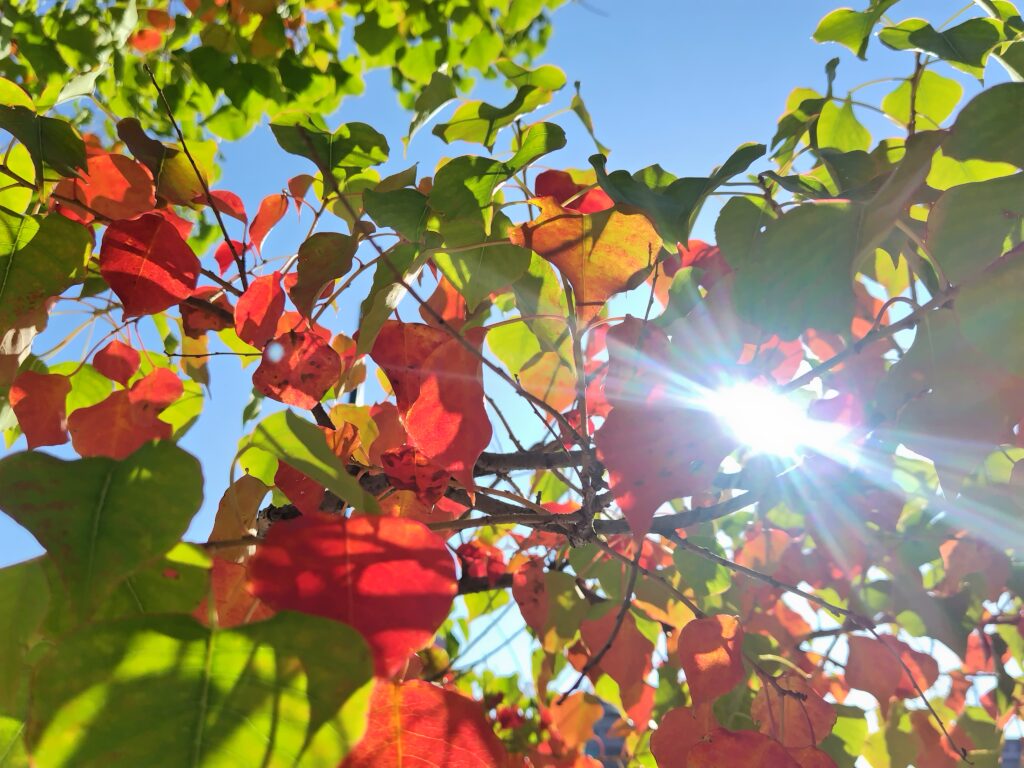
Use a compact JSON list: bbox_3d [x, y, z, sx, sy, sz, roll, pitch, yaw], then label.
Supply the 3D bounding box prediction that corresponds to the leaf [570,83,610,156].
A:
[{"bbox_3d":[0.058,-0.197,0.505,0.015,0.054,0.030,-27,1,16],"label":"leaf"}]

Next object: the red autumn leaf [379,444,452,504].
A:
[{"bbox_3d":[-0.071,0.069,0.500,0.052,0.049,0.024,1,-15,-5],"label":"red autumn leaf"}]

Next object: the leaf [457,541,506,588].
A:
[{"bbox_3d":[-0.027,0.158,0.591,0.047,0.041,0.025,0,-23,-3],"label":"leaf"}]

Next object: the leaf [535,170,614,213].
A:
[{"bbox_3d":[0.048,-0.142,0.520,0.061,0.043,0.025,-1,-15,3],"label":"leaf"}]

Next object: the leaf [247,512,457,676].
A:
[{"bbox_3d":[-0.059,0.078,0.251,0.076,0.058,0.018,-3,-31,-14],"label":"leaf"}]

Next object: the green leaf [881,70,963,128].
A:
[{"bbox_3d":[0.287,-0.198,0.476,0.056,0.043,0.020,0,0,31],"label":"green leaf"}]

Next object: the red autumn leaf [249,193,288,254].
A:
[{"bbox_3d":[-0.181,-0.119,0.507,0.025,0.047,0.022,28,-13,-23],"label":"red autumn leaf"}]

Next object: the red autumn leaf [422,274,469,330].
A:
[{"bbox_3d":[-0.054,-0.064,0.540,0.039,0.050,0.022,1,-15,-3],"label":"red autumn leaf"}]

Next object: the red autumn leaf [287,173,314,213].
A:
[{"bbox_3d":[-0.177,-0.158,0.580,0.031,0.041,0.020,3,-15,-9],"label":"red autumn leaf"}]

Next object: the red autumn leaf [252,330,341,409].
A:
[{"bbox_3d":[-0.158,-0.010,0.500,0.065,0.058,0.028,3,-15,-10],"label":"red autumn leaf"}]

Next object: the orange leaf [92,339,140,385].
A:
[{"bbox_3d":[-0.295,-0.017,0.508,0.035,0.034,0.015,5,-11,-30],"label":"orange leaf"}]

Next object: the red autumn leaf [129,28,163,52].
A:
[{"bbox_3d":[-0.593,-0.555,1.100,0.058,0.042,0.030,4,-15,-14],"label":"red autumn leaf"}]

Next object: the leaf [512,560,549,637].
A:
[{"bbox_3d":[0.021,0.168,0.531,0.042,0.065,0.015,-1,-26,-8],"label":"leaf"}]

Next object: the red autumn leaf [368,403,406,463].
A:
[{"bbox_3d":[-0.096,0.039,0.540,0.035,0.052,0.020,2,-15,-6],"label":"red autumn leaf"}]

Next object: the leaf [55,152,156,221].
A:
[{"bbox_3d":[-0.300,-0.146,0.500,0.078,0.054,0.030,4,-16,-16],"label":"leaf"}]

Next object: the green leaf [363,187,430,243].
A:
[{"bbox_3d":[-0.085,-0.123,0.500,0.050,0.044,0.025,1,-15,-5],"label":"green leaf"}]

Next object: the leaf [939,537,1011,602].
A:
[{"bbox_3d":[0.368,0.148,0.541,0.057,0.051,0.022,0,-23,34],"label":"leaf"}]

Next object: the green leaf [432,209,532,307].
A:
[{"bbox_3d":[-0.020,-0.083,0.451,0.065,0.069,0.018,3,-10,-3],"label":"green leaf"}]

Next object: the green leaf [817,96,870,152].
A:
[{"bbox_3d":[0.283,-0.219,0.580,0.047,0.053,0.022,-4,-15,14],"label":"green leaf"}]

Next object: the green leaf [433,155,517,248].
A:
[{"bbox_3d":[-0.026,-0.119,0.445,0.055,0.058,0.022,0,-5,-3],"label":"green leaf"}]

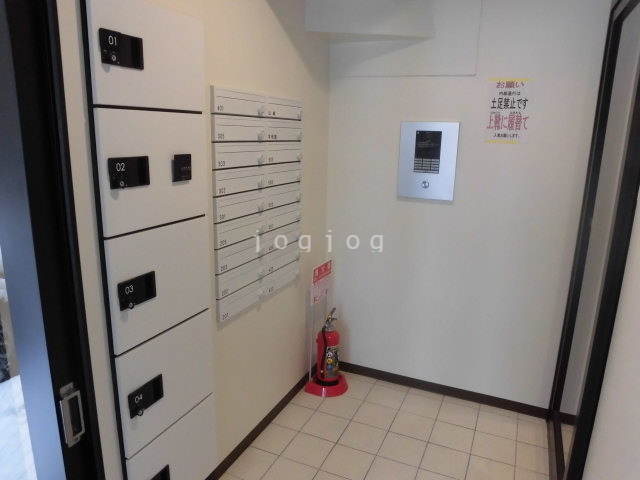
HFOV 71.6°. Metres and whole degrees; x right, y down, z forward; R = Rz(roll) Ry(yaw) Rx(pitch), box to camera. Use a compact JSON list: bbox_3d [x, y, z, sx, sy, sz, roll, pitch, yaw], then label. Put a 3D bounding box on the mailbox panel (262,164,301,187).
[{"bbox_3d":[-0.167,-0.316,2.138,0.020,0.097,0.360,7,14,24],"label":"mailbox panel"}]

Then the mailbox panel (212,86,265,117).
[{"bbox_3d":[-0.311,-0.541,1.750,0.020,0.093,0.360,7,14,24],"label":"mailbox panel"}]

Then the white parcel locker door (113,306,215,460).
[{"bbox_3d":[-0.522,0.488,1.580,0.030,0.362,0.440,7,14,24],"label":"white parcel locker door"}]

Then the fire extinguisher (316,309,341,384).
[{"bbox_3d":[0.054,0.626,2.645,0.150,0.470,0.145,1,13,0],"label":"fire extinguisher"}]

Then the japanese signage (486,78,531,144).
[{"bbox_3d":[0.910,-0.621,2.138,0.199,0.301,0.005,7,14,24],"label":"japanese signage"}]

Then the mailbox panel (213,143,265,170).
[{"bbox_3d":[-0.315,-0.343,1.796,0.020,0.097,0.360,7,14,24],"label":"mailbox panel"}]

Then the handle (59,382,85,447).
[{"bbox_3d":[-0.698,0.492,1.247,0.030,0.180,0.055,7,14,24],"label":"handle"}]

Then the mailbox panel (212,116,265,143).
[{"bbox_3d":[-0.321,-0.447,1.789,0.025,0.100,0.352,7,14,24],"label":"mailbox panel"}]

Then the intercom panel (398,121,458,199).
[{"bbox_3d":[0.563,-0.412,2.337,0.300,0.401,0.020,7,14,24],"label":"intercom panel"}]

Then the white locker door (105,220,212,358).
[{"bbox_3d":[-0.506,0.133,1.483,0.023,0.355,0.442,7,14,24],"label":"white locker door"}]

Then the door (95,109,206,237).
[{"bbox_3d":[-0.500,-0.222,1.404,0.023,0.357,0.442,7,14,24],"label":"door"}]

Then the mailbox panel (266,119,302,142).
[{"bbox_3d":[-0.171,-0.519,2.103,0.025,0.100,0.352,7,14,24],"label":"mailbox panel"}]

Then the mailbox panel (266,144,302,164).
[{"bbox_3d":[-0.173,-0.419,2.126,0.025,0.100,0.352,7,14,24],"label":"mailbox panel"}]

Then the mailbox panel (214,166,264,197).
[{"bbox_3d":[-0.324,-0.249,1.833,0.025,0.100,0.352,7,14,24],"label":"mailbox panel"}]

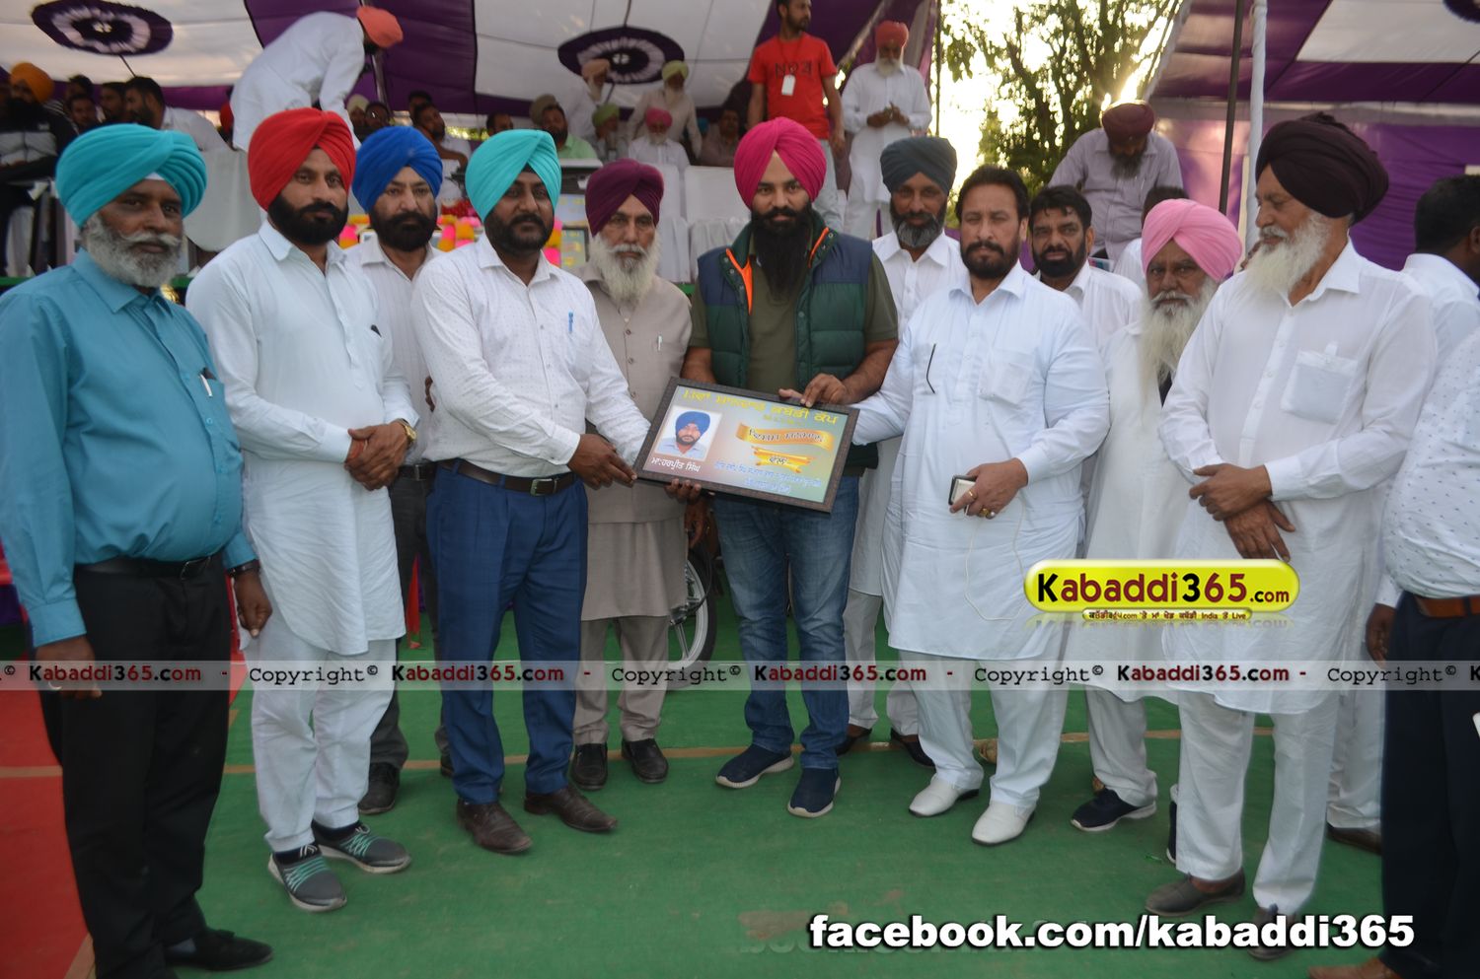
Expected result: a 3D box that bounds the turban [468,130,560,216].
[{"bbox_3d":[-0.578,-0.807,2.830,0.220,0.220,0.265,-4,10,-27],"label":"turban"}]

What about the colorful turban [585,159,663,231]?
[{"bbox_3d":[-0.330,-0.847,3.180,0.210,0.210,0.255,-1,9,-13],"label":"colorful turban"}]

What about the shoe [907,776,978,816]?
[{"bbox_3d":[0.600,0.836,3.166,0.280,0.100,0.105,-7,13,-35],"label":"shoe"}]

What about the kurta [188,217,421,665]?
[{"bbox_3d":[-1.000,-0.125,2.537,0.490,0.960,0.350,-7,11,-39],"label":"kurta"}]

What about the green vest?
[{"bbox_3d":[0.127,-0.402,3.006,0.490,0.680,0.300,2,9,8],"label":"green vest"}]

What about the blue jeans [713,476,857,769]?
[{"bbox_3d":[0.129,0.352,3.199,0.400,0.910,0.320,3,10,14],"label":"blue jeans"}]

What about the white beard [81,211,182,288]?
[{"bbox_3d":[-1.138,-0.448,2.070,0.130,0.145,0.155,7,11,36],"label":"white beard"}]

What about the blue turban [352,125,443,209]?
[{"bbox_3d":[-0.915,-0.860,2.947,0.230,0.210,0.265,-4,5,-26],"label":"blue turban"}]

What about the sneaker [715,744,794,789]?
[{"bbox_3d":[0.054,0.800,3.325,0.280,0.100,0.100,-8,12,-43],"label":"sneaker"}]

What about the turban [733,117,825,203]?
[{"bbox_3d":[0.105,-0.879,2.953,0.235,0.220,0.265,1,4,0],"label":"turban"}]

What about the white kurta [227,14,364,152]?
[{"bbox_3d":[-2.310,-2.090,5.800,0.660,0.850,0.500,2,9,7],"label":"white kurta"}]

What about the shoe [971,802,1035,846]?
[{"bbox_3d":[0.722,0.861,2.986,0.100,0.100,0.280,9,12,42],"label":"shoe"}]

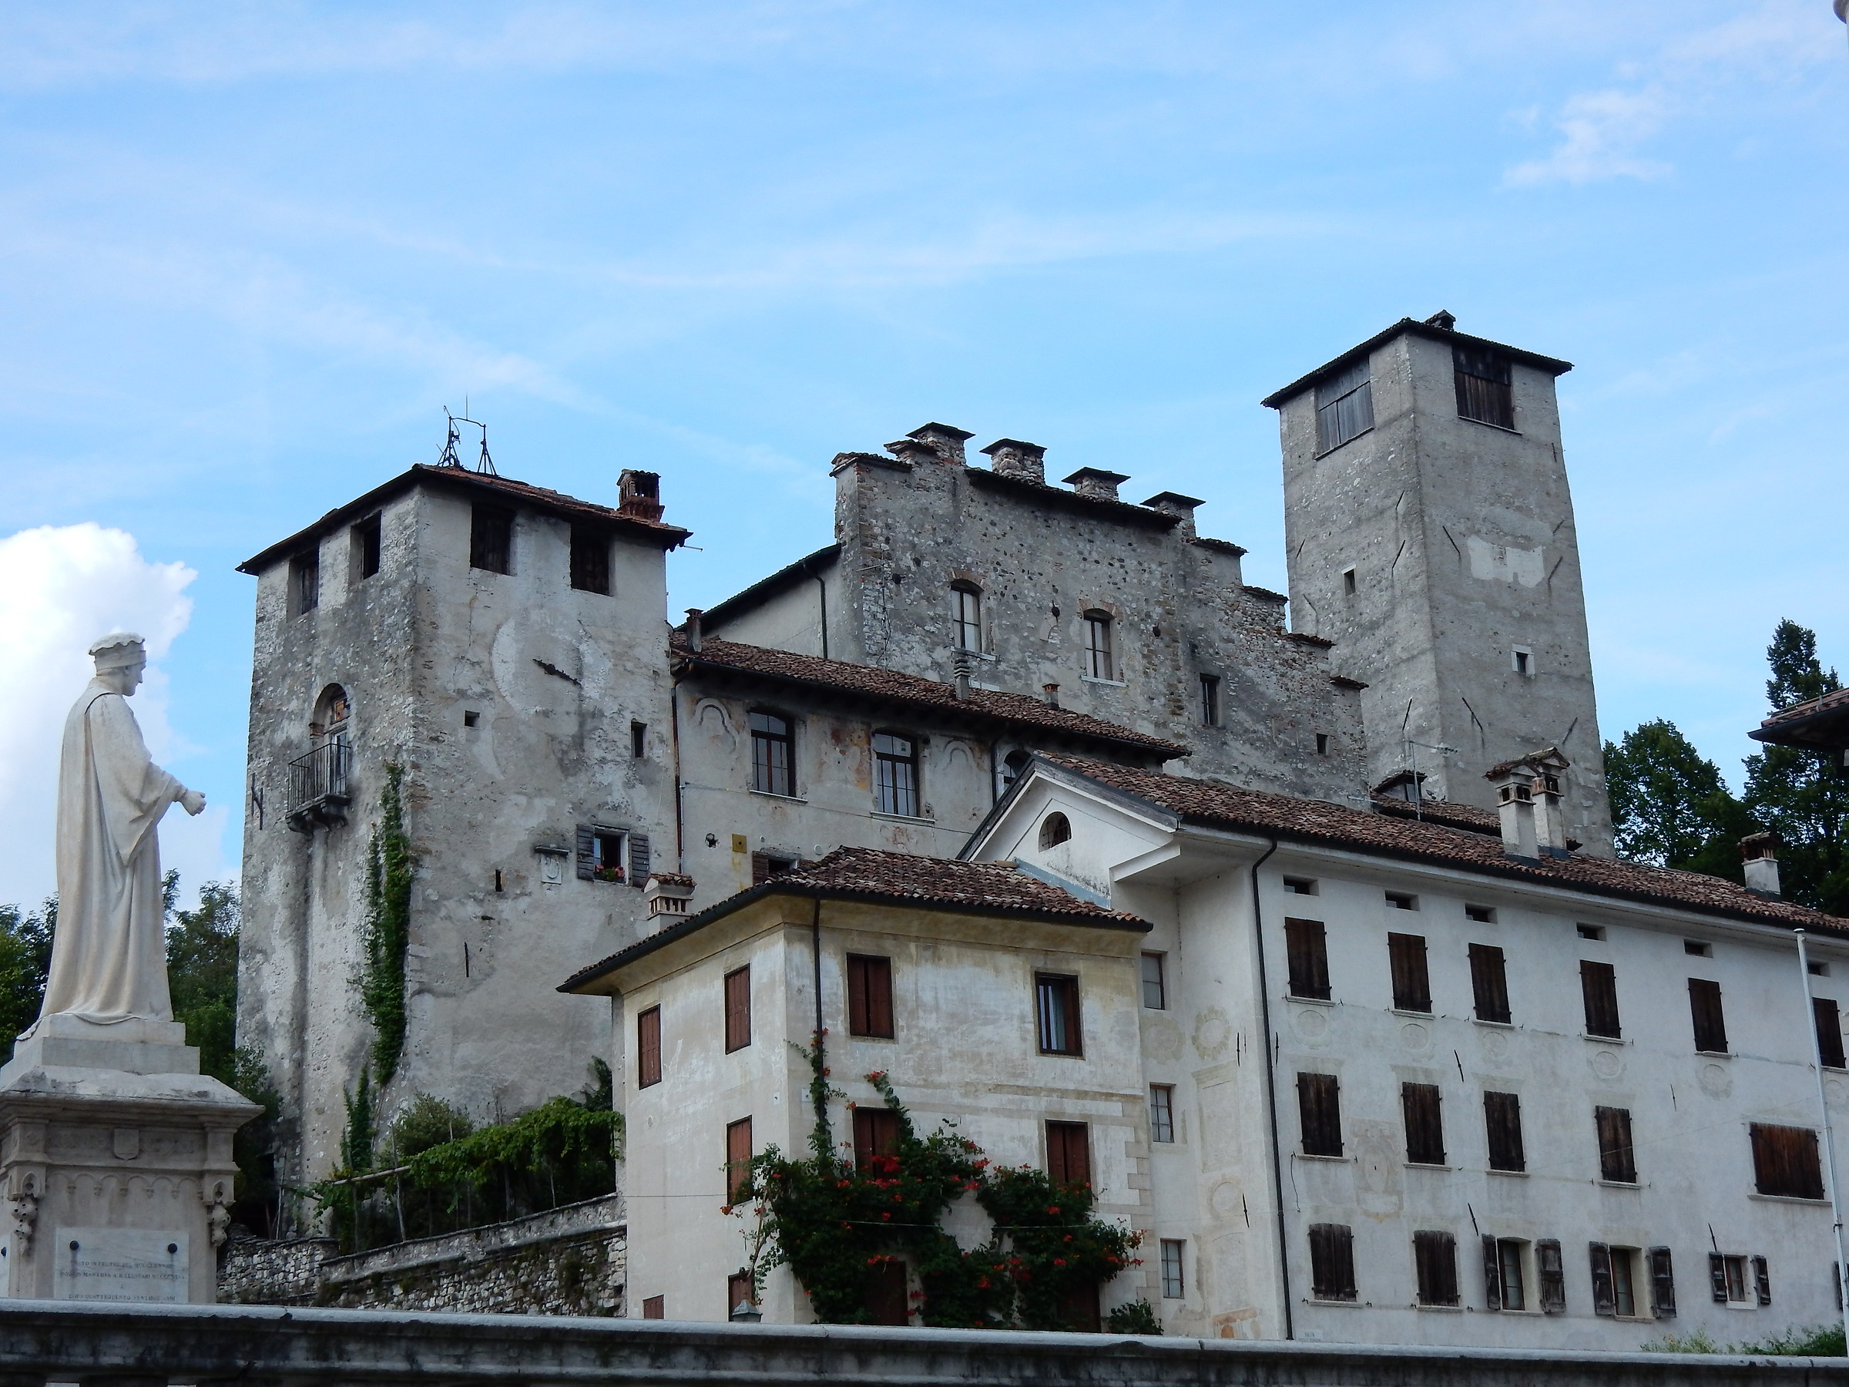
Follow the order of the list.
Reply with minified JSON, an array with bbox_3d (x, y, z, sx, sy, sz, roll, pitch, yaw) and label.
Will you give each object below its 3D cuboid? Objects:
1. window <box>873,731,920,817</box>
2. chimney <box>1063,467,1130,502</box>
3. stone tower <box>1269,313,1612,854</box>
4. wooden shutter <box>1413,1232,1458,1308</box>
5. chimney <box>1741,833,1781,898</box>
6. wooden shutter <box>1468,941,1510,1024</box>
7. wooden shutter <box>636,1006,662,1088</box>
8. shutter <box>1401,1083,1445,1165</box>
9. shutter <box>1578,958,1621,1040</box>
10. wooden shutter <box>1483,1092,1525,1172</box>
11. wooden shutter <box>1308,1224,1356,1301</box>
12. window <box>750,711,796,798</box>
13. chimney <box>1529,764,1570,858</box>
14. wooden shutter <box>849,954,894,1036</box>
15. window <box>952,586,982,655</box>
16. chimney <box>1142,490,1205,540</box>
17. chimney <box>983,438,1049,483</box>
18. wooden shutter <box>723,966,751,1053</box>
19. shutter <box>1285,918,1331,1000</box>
[{"bbox_3d":[-0.687,1.873,73.832,1.240,1.920,0.200,12,-23,-38],"label":"window"},{"bbox_3d":[5.418,-6.213,100.185,1.878,1.050,1.129,11,-21,-36],"label":"chimney"},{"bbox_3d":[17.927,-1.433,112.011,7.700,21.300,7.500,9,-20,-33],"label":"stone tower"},{"bbox_3d":[9.164,10.276,57.249,1.044,1.323,0.060,11,-21,-38],"label":"wooden shutter"},{"bbox_3d":[20.290,4.306,77.806,0.540,1.500,0.680,11,-22,-35],"label":"chimney"},{"bbox_3d":[10.620,5.451,60.150,0.971,1.452,0.060,11,-21,-38],"label":"wooden shutter"},{"bbox_3d":[-5.278,6.820,61.746,0.060,1.489,0.913,8,-20,-30],"label":"wooden shutter"},{"bbox_3d":[9.416,8.117,60.396,0.967,1.507,0.060,11,-21,-36],"label":"shutter"},{"bbox_3d":[13.604,6.167,64.447,0.991,1.516,0.060,11,-21,-36],"label":"shutter"},{"bbox_3d":[12.007,9.097,66.384,1.003,1.617,0.080,11,-22,-35],"label":"wooden shutter"},{"bbox_3d":[7.091,9.875,55.585,1.054,1.318,0.060,11,-21,-38],"label":"wooden shutter"},{"bbox_3d":[-3.443,1.368,71.591,1.220,1.880,0.200,12,-23,-38],"label":"window"},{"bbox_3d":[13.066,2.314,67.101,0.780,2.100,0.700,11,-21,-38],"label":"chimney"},{"bbox_3d":[-1.034,5.828,61.546,0.957,1.624,0.080,9,-21,-31],"label":"wooden shutter"},{"bbox_3d":[1.106,-1.969,85.138,0.980,1.860,0.200,11,-22,-35],"label":"window"},{"bbox_3d":[7.079,-4.885,91.129,1.499,1.050,1.235,11,-22,-35],"label":"chimney"},{"bbox_3d":[2.782,-6.792,98.337,1.624,1.401,1.242,11,-21,-36],"label":"chimney"},{"bbox_3d":[-3.411,5.801,58.759,0.060,1.482,0.953,8,-20,-30],"label":"wooden shutter"},{"bbox_3d":[6.841,4.736,57.111,0.993,1.412,0.060,11,-21,-38],"label":"shutter"}]

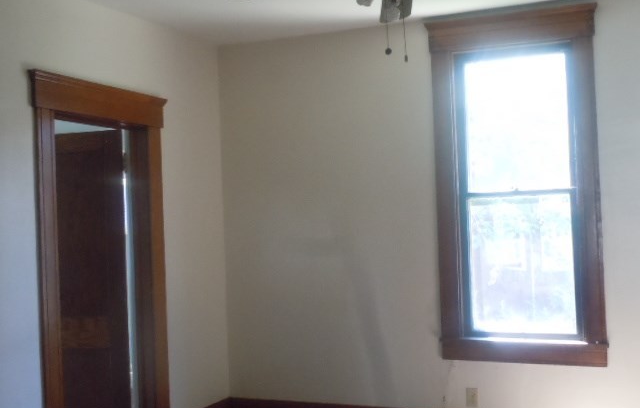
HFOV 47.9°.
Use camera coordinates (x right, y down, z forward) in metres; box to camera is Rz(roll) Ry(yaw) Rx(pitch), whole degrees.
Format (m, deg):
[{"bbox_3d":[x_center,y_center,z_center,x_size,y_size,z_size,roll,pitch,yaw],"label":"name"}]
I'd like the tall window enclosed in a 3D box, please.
[{"bbox_3d":[1.148,-0.088,4.254,0.980,2.050,0.120,-2,-1,21],"label":"tall window"}]

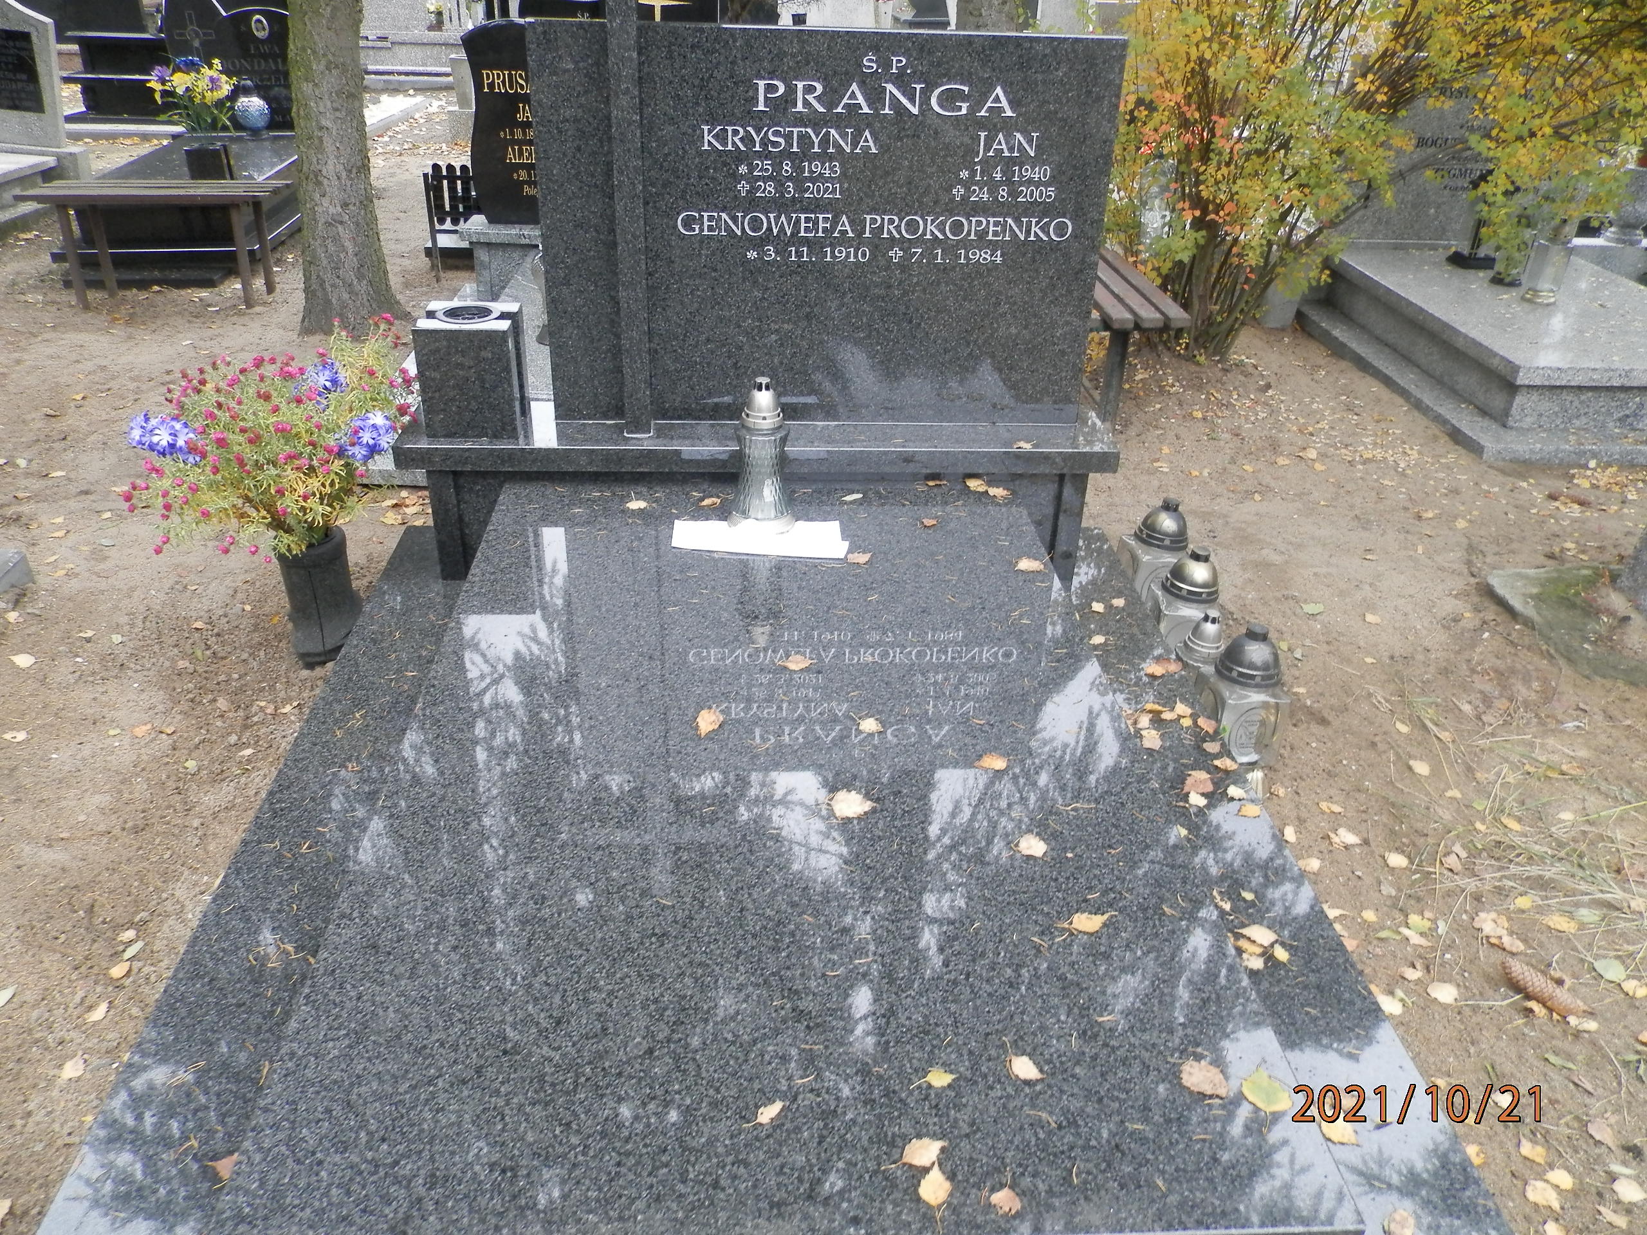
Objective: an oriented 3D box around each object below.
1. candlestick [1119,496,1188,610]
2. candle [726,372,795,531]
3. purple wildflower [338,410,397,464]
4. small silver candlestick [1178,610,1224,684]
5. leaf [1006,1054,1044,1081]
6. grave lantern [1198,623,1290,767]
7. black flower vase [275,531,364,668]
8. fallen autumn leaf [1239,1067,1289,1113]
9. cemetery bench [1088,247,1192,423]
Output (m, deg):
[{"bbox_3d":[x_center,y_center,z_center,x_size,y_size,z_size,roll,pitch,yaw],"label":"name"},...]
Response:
[{"bbox_3d":[0.825,-0.158,2.916,0.134,0.290,0.134,-3,29,-9],"label":"candlestick"},{"bbox_3d":[-0.120,-0.320,2.337,0.138,0.311,0.138,0,29,-4],"label":"candle"},{"bbox_3d":[-0.923,-0.366,2.406,0.118,0.103,0.093,-6,30,-14],"label":"purple wildflower"},{"bbox_3d":[0.795,0.099,2.500,0.124,0.250,0.124,0,29,-4],"label":"small silver candlestick"},{"bbox_3d":[0.213,0.477,1.256,0.035,0.008,0.030,-3,30,-9],"label":"leaf"},{"bbox_3d":[0.838,0.145,2.381,0.134,0.290,0.134,-3,29,-10],"label":"grave lantern"},{"bbox_3d":[-1.106,-0.045,2.616,0.170,0.273,0.170,0,29,-4],"label":"black flower vase"},{"bbox_3d":[0.460,0.496,1.237,0.045,0.008,0.051,-17,34,-29],"label":"fallen autumn leaf"},{"bbox_3d":[0.973,-1.179,4.707,0.474,0.368,1.391,0,29,-4],"label":"cemetery bench"}]

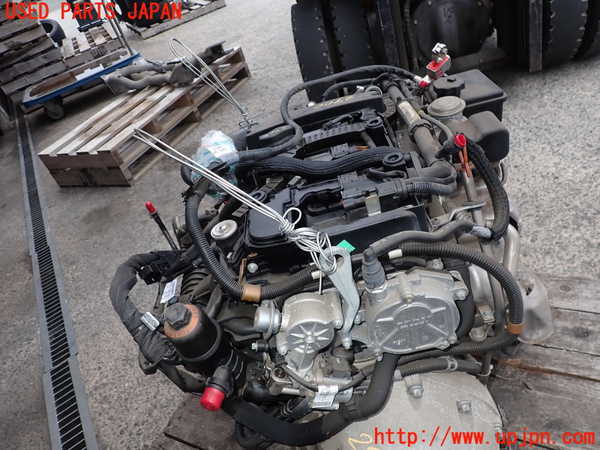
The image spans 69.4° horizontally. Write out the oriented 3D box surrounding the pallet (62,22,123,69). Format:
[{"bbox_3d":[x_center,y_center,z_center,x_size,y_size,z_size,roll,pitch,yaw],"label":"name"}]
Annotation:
[{"bbox_3d":[-3.370,-2.971,7.189,1.000,0.140,1.100,-22,36,-4],"label":"pallet"}]

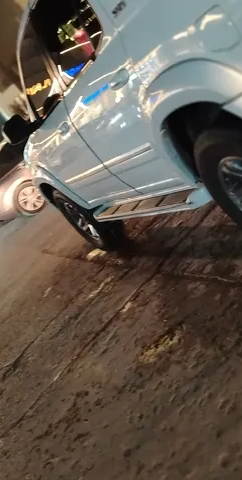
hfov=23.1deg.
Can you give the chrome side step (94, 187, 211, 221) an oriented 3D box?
[{"bbox_3d":[0.176,-0.253,4.064,0.195,0.080,2.070,-45,13,-14],"label":"chrome side step"}]

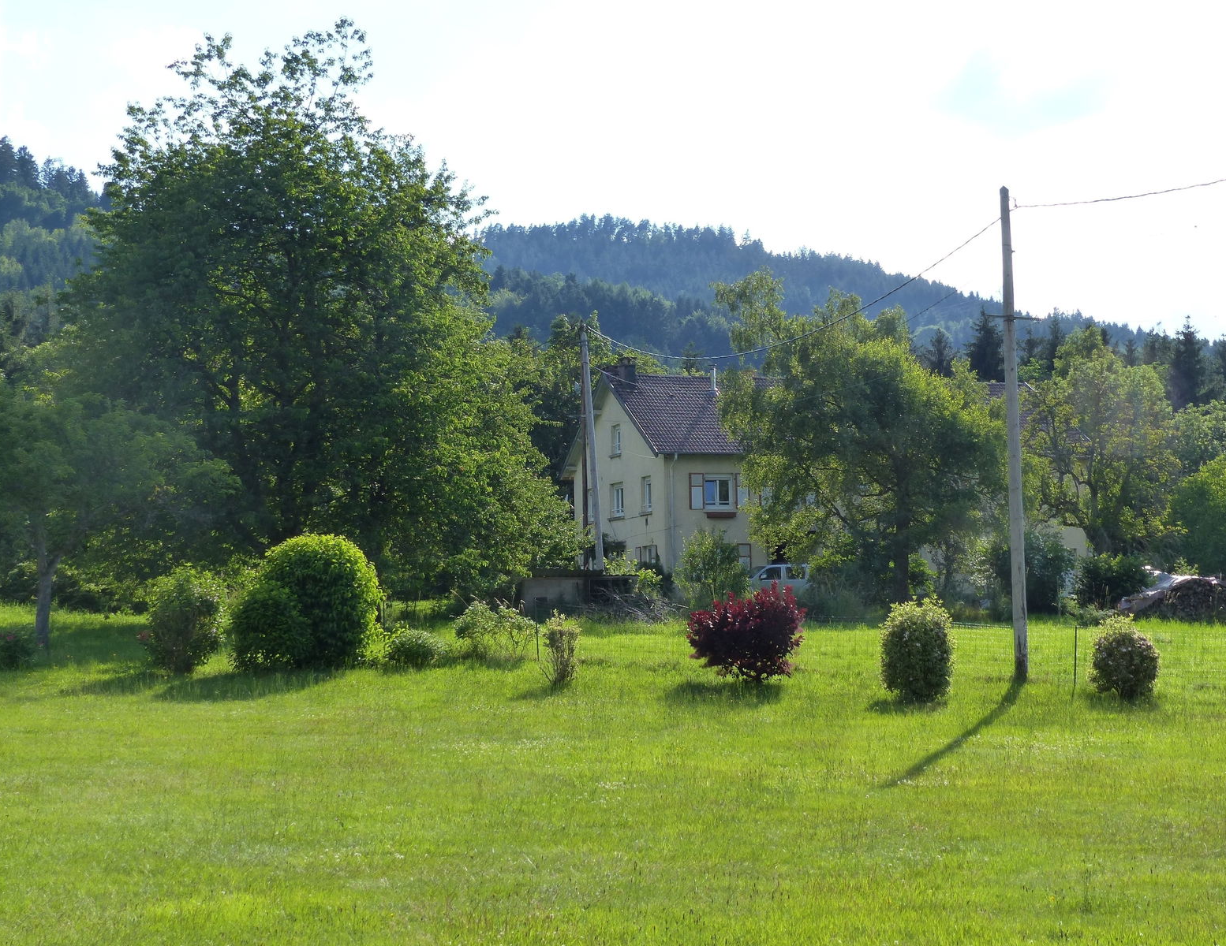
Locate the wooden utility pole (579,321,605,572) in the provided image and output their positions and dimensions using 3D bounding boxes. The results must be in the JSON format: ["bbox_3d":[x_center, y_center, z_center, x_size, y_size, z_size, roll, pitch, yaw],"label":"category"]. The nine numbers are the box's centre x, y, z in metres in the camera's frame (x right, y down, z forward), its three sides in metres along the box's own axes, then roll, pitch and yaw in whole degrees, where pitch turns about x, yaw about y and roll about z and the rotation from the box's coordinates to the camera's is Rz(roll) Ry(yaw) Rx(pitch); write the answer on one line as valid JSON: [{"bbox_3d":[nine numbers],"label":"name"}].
[{"bbox_3d":[-0.536,-0.224,51.000,0.550,7.504,0.450,0,-4,-1],"label":"wooden utility pole"}]

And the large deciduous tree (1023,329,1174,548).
[{"bbox_3d":[18.821,-0.514,76.000,5.900,10.300,5.700,-1,-4,0],"label":"large deciduous tree"}]

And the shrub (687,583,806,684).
[{"bbox_3d":[1.960,2.368,29.200,1.769,1.472,1.650,-1,-4,4],"label":"shrub"}]

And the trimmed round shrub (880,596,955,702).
[{"bbox_3d":[4.364,2.519,28.200,1.059,1.519,1.000,-1,-4,9],"label":"trimmed round shrub"}]

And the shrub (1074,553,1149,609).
[{"bbox_3d":[14.191,3.140,56.000,2.159,1.708,2.100,-1,-4,14],"label":"shrub"}]

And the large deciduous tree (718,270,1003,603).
[{"bbox_3d":[8.296,-1.107,66.000,9.400,11.400,8.600,-1,-4,0],"label":"large deciduous tree"}]

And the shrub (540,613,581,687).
[{"bbox_3d":[-0.965,3.236,36.000,0.750,1.360,0.700,-1,-4,0],"label":"shrub"}]

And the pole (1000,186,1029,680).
[{"bbox_3d":[6.176,-0.655,30.300,0.250,7.633,0.230,-2,-4,12],"label":"pole"}]

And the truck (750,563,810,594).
[{"bbox_3d":[6.129,4.270,73.500,5.150,1.780,1.850,1,-4,-19],"label":"truck"}]

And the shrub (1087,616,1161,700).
[{"bbox_3d":[7.374,2.666,28.400,1.024,1.246,1.024,-1,-4,14],"label":"shrub"}]

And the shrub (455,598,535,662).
[{"bbox_3d":[-2.384,3.185,39.500,1.620,1.270,1.400,-1,-4,0],"label":"shrub"}]

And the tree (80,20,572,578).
[{"bbox_3d":[-6.637,-3.710,45.000,11.629,13.497,11.000,0,-4,-8],"label":"tree"}]

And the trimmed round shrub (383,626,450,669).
[{"bbox_3d":[-3.827,3.414,38.300,1.280,0.860,1.200,-1,-4,0],"label":"trimmed round shrub"}]

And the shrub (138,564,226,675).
[{"bbox_3d":[-8.135,2.802,37.300,1.620,2.070,1.500,-1,-4,0],"label":"shrub"}]

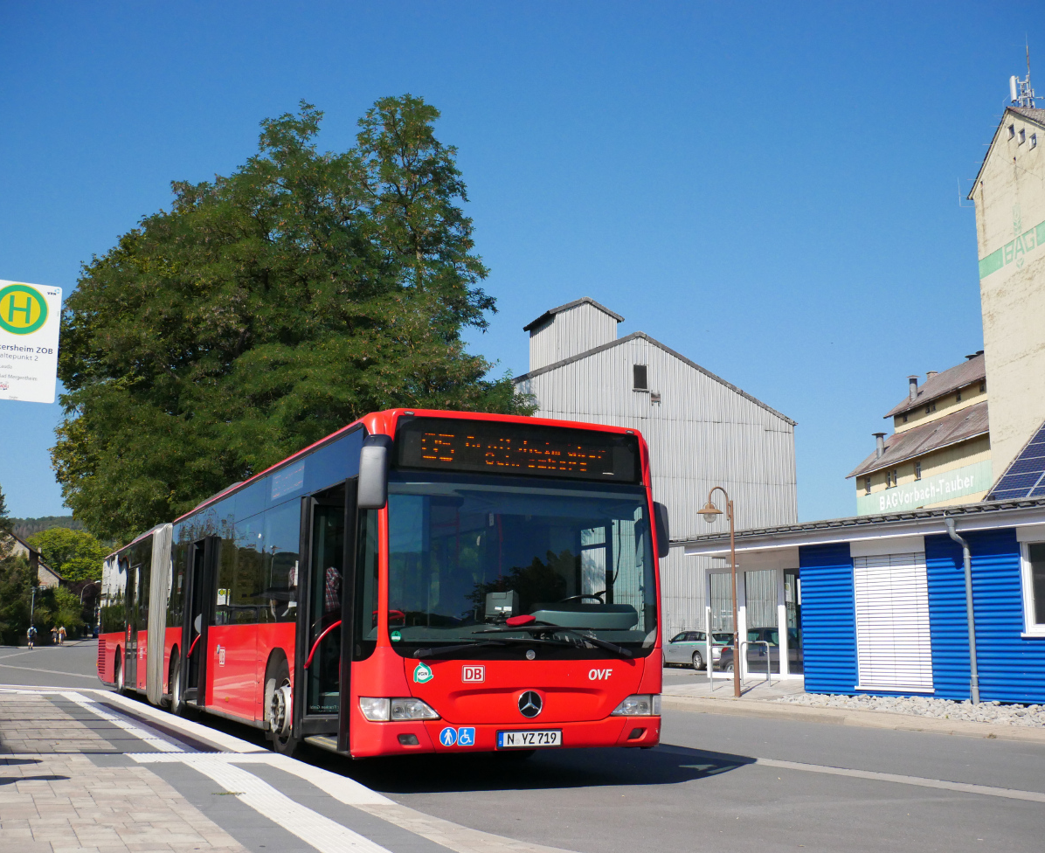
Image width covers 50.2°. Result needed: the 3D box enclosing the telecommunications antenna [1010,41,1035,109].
[{"bbox_3d":[29.742,-20.967,66.386,1.200,4.144,1.200,-1,-11,8],"label":"telecommunications antenna"}]

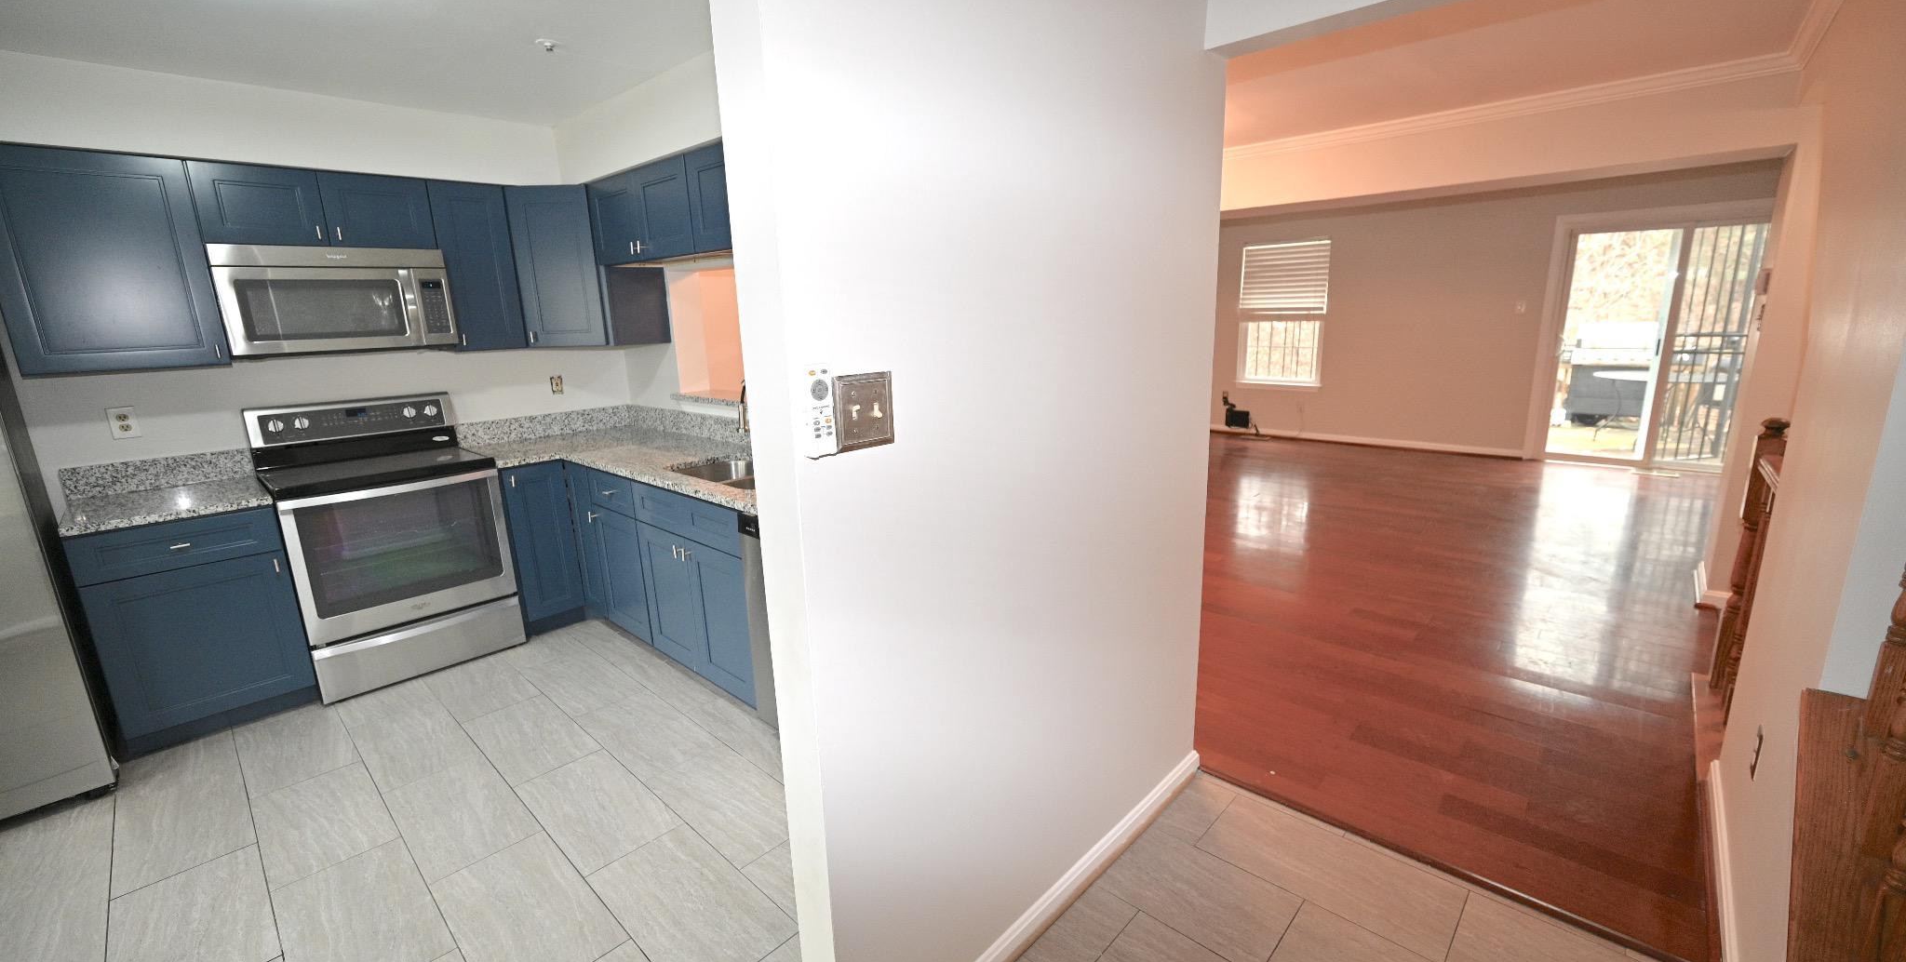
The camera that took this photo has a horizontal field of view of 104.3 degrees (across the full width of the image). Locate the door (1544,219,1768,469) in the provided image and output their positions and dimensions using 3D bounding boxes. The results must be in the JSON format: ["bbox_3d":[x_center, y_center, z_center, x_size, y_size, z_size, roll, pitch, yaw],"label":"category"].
[{"bbox_3d":[5.908,-1.079,6.135,1.490,2.020,0.100,10,17,42],"label":"door"}]

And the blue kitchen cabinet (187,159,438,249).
[{"bbox_3d":[-2.713,-1.141,3.168,0.335,0.297,0.756,10,17,42],"label":"blue kitchen cabinet"}]

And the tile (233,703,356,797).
[{"bbox_3d":[-2.476,1.009,2.795,0.614,0.010,0.307,10,18,42],"label":"tile"}]

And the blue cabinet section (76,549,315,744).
[{"bbox_3d":[-2.937,0.555,2.908,0.540,0.580,0.525,9,16,42],"label":"blue cabinet section"}]

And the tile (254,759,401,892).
[{"bbox_3d":[-1.998,1.073,2.350,0.601,0.010,0.299,10,17,42],"label":"tile"}]

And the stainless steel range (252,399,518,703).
[{"bbox_3d":[-2.542,0.252,3.363,0.650,1.200,0.757,10,17,42],"label":"stainless steel range"}]

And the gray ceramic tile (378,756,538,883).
[{"bbox_3d":[-1.567,1.059,2.357,0.602,0.010,0.301,10,17,42],"label":"gray ceramic tile"}]

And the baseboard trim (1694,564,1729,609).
[{"bbox_3d":[3.866,0.527,3.770,0.108,0.095,0.570,10,17,42],"label":"baseboard trim"}]

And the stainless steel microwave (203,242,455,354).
[{"bbox_3d":[-2.658,-0.774,3.199,0.405,0.413,0.758,10,18,42],"label":"stainless steel microwave"}]

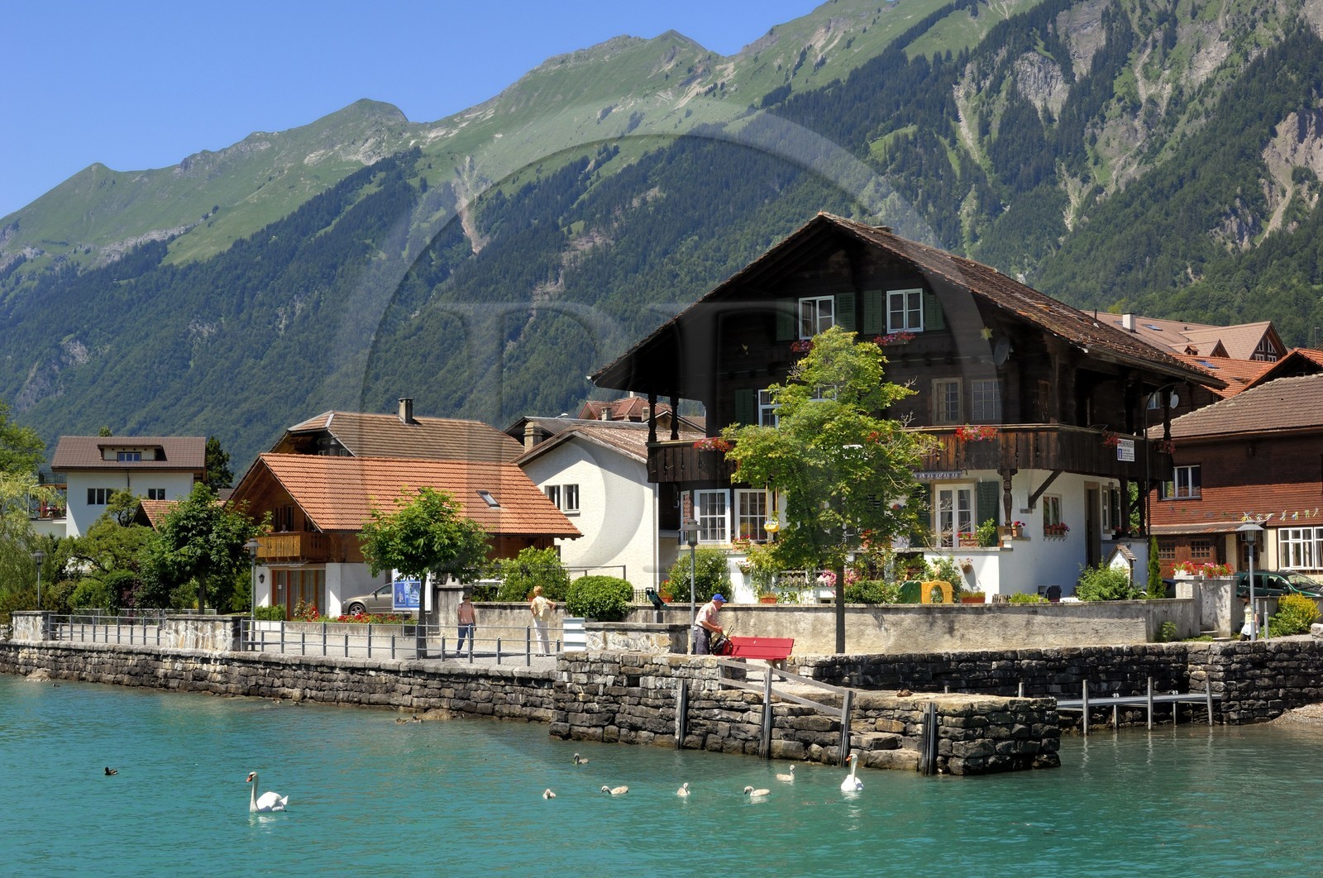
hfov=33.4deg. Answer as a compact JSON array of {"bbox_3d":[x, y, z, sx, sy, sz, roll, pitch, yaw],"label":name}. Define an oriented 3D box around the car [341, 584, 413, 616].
[{"bbox_3d":[-11.221,6.500,88.703,4.550,1.430,1.780,2,-4,-25],"label":"car"}]

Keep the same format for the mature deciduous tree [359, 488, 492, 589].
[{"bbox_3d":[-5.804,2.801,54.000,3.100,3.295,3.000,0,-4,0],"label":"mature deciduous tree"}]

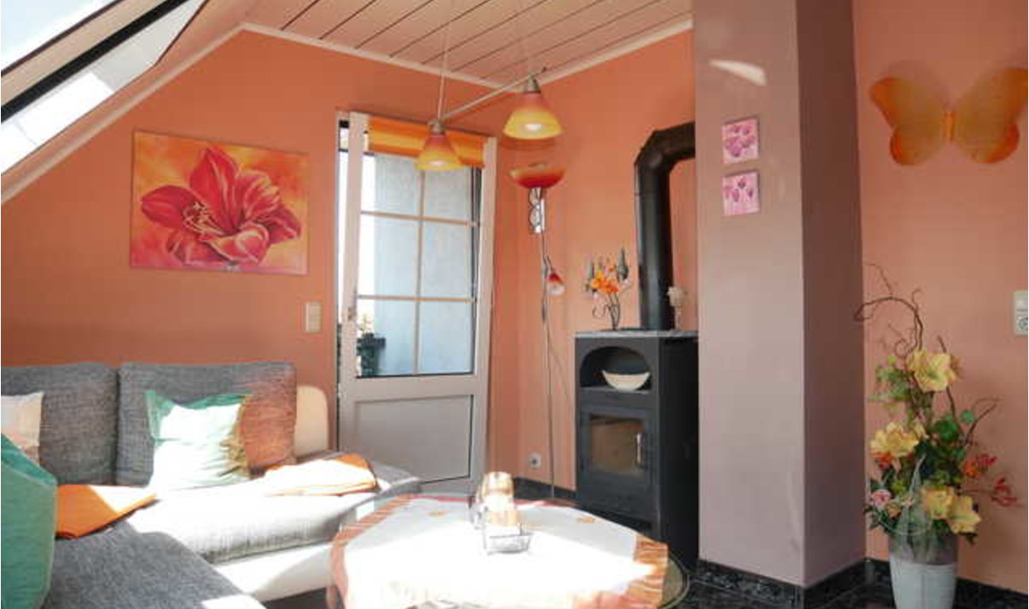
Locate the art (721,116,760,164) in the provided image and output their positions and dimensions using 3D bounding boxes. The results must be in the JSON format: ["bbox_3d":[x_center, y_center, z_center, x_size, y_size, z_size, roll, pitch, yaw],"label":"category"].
[{"bbox_3d":[0.867,-0.629,2.748,0.020,0.155,0.150,0,-1,-41],"label":"art"}]

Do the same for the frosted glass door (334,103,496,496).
[{"bbox_3d":[-0.518,0.069,3.911,0.970,2.090,0.090,0,2,-41],"label":"frosted glass door"}]

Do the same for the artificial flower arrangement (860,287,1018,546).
[{"bbox_3d":[1.412,0.384,2.434,0.370,0.930,0.460,0,-1,-41],"label":"artificial flower arrangement"}]

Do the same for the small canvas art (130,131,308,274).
[{"bbox_3d":[-1.322,-0.446,3.276,0.785,0.590,0.025,0,-1,-41],"label":"small canvas art"}]

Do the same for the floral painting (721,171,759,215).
[{"bbox_3d":[0.869,-0.427,2.744,0.020,0.155,0.150,0,-1,-41],"label":"floral painting"}]

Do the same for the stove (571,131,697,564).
[{"bbox_3d":[0.638,0.152,3.264,0.430,1.935,0.570,0,-1,-41],"label":"stove"}]

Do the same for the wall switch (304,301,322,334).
[{"bbox_3d":[-1.000,0.064,3.547,0.081,0.150,0.015,0,-1,-41],"label":"wall switch"}]

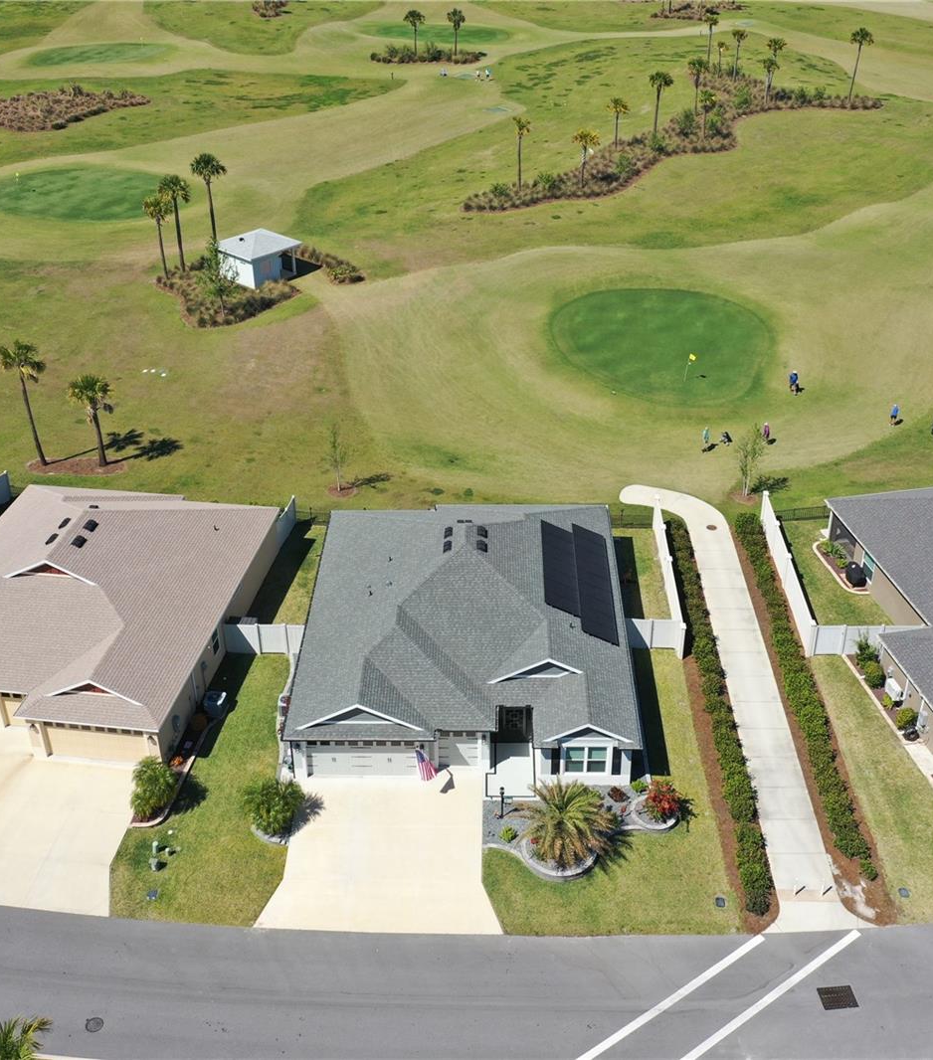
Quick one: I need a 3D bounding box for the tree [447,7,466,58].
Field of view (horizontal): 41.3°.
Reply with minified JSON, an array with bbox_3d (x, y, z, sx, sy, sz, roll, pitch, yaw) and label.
[{"bbox_3d":[-1.509,-69.926,174.061,2.600,6.520,2.600,-1,33,0],"label":"tree"}]

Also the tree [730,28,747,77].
[{"bbox_3d":[38.874,-68.444,177.822,2.300,6.874,2.300,-1,31,0],"label":"tree"}]

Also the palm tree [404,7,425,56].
[{"bbox_3d":[-7.224,-70.217,174.782,2.900,6.380,2.900,-1,33,0],"label":"palm tree"}]

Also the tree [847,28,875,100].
[{"bbox_3d":[46.976,-55.978,149.140,2.900,8.670,2.900,-1,33,0],"label":"tree"}]

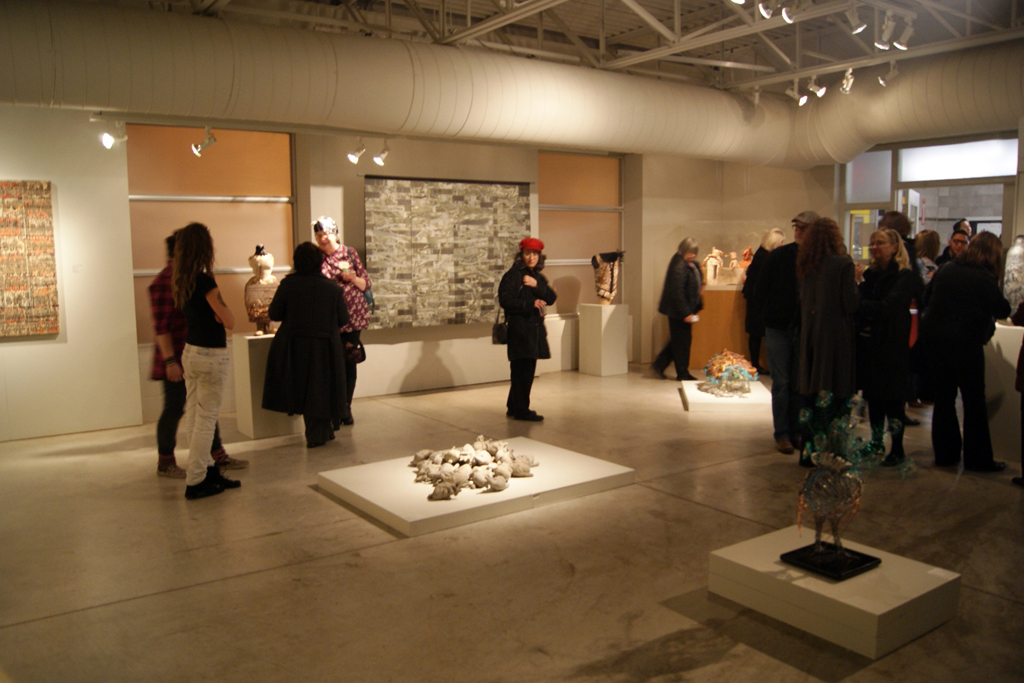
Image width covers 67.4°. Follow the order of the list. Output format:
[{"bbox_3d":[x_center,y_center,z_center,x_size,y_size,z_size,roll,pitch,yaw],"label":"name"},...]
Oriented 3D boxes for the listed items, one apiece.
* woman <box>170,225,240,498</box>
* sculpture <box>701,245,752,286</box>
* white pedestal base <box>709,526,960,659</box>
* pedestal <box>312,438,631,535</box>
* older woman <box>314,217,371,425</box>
[{"bbox_3d":[-1.931,0.106,4.856,0.450,1.700,0.380,4,7,40],"label":"woman"},{"bbox_3d":[2.917,-1.024,10.350,0.700,0.540,0.350,0,6,12],"label":"sculpture"},{"bbox_3d":[1.349,1.025,3.256,0.616,0.174,0.761,-5,7,-35],"label":"white pedestal base"},{"bbox_3d":[-0.229,0.881,4.966,1.639,0.081,1.222,-5,7,-36],"label":"pedestal"},{"bbox_3d":[-1.463,-0.145,6.630,0.500,1.831,0.420,2,6,25],"label":"older woman"}]

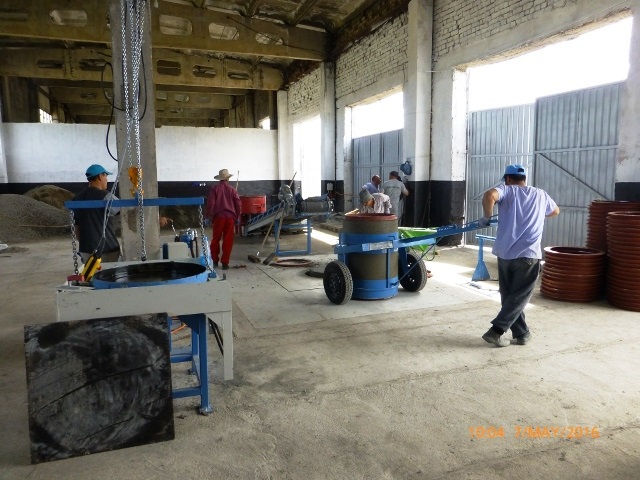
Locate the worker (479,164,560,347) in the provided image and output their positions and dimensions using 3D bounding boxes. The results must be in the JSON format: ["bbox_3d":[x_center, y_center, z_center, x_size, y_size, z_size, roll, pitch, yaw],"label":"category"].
[{"bbox_3d":[1.987,0.111,4.420,0.720,1.700,0.580,-3,8,-16],"label":"worker"}]

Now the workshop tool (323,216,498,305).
[{"bbox_3d":[1.043,0.233,5.540,1.270,1.170,2.350,-6,10,-32],"label":"workshop tool"}]

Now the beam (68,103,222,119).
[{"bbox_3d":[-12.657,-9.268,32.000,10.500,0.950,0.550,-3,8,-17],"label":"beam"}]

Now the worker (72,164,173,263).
[{"bbox_3d":[-2.110,0.103,4.600,0.620,1.740,0.680,3,9,25],"label":"worker"}]

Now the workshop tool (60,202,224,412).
[{"bbox_3d":[-1.355,0.428,3.330,1.050,1.460,0.720,-3,8,-15],"label":"workshop tool"}]

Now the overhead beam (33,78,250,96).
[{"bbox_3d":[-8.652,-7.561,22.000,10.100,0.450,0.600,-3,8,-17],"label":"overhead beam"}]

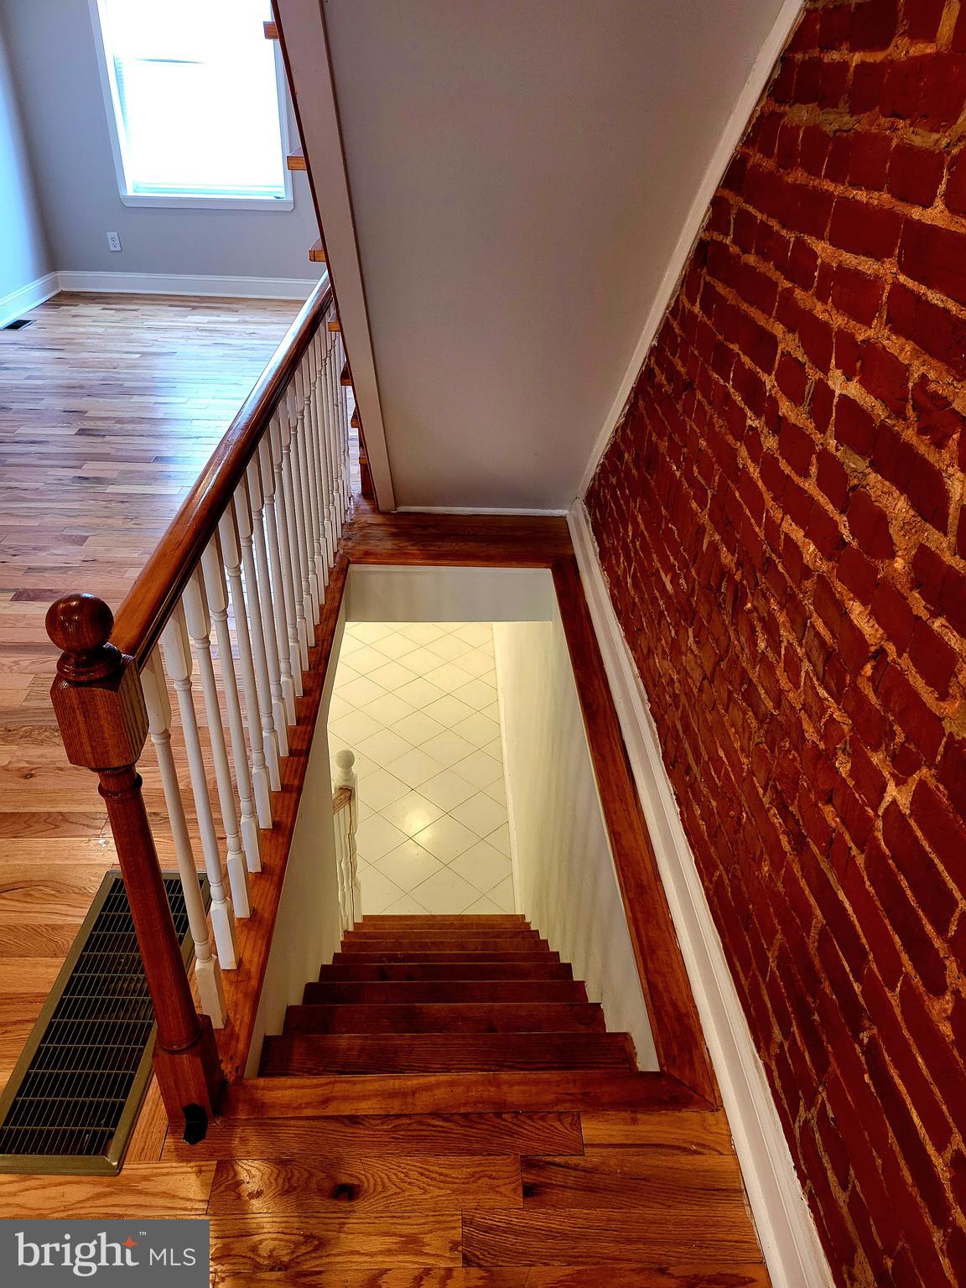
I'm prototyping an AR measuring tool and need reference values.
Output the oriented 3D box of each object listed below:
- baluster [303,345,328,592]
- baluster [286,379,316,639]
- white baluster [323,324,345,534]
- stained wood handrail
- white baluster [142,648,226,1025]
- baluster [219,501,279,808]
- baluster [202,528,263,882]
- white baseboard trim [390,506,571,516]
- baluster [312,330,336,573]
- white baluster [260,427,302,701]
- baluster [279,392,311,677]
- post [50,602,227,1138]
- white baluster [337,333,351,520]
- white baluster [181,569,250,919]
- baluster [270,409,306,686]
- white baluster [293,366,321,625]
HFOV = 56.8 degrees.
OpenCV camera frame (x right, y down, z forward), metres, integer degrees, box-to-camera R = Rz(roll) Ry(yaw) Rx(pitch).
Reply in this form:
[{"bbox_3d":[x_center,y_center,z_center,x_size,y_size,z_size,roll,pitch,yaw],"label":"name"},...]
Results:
[{"bbox_3d":[-0.552,-0.579,2.992,0.031,0.860,0.031,1,32,-3],"label":"baluster"},{"bbox_3d":[-0.534,-0.360,2.612,0.033,0.859,0.033,1,33,-2],"label":"baluster"},{"bbox_3d":[-0.565,-0.798,3.337,0.031,0.860,0.031,1,32,-3],"label":"white baluster"},{"bbox_3d":[-0.521,-0.692,2.308,0.060,0.064,2.727,1,32,-3],"label":"stained wood handrail"},{"bbox_3d":[-0.498,0.370,1.497,0.031,0.860,0.031,1,32,-3],"label":"white baluster"},{"bbox_3d":[-0.510,0.074,1.934,0.033,0.859,0.033,1,33,-2],"label":"baluster"},{"bbox_3d":[-0.507,0.146,1.821,0.033,0.859,0.033,1,33,-2],"label":"baluster"},{"bbox_3d":[-0.003,-0.559,3.737,0.729,0.022,0.016,1,33,-2],"label":"white baseboard trim"},{"bbox_3d":[-0.549,-0.649,3.063,0.033,0.859,0.033,1,33,-2],"label":"baluster"},{"bbox_3d":[-0.526,-0.215,2.386,0.033,0.859,0.033,1,33,-2],"label":"white baluster"},{"bbox_3d":[-0.536,-0.287,2.532,0.031,0.860,0.031,1,32,-3],"label":"baluster"},{"bbox_3d":[-0.481,0.377,1.299,0.080,1.034,0.080,1,33,-2],"label":"post"},{"bbox_3d":[-0.565,-0.938,3.515,0.033,0.859,0.033,1,33,-2],"label":"white baluster"},{"bbox_3d":[-0.507,0.224,1.727,0.031,0.860,0.031,1,32,-3],"label":"white baluster"},{"bbox_3d":[-0.531,-0.214,2.417,0.031,0.860,0.031,1,32,-3],"label":"baluster"},{"bbox_3d":[-0.544,-0.433,2.762,0.031,0.860,0.031,1,32,-3],"label":"white baluster"}]

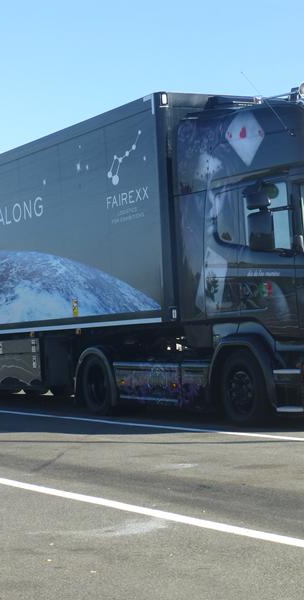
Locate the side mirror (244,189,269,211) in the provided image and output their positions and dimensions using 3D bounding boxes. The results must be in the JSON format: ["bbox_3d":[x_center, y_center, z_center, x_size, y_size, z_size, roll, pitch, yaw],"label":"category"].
[{"bbox_3d":[1.125,-1.053,14.241,0.250,0.230,0.150,-3,0,-8],"label":"side mirror"}]

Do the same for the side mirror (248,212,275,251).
[{"bbox_3d":[1.156,-0.734,14.235,0.250,0.420,0.130,-3,0,-8],"label":"side mirror"}]

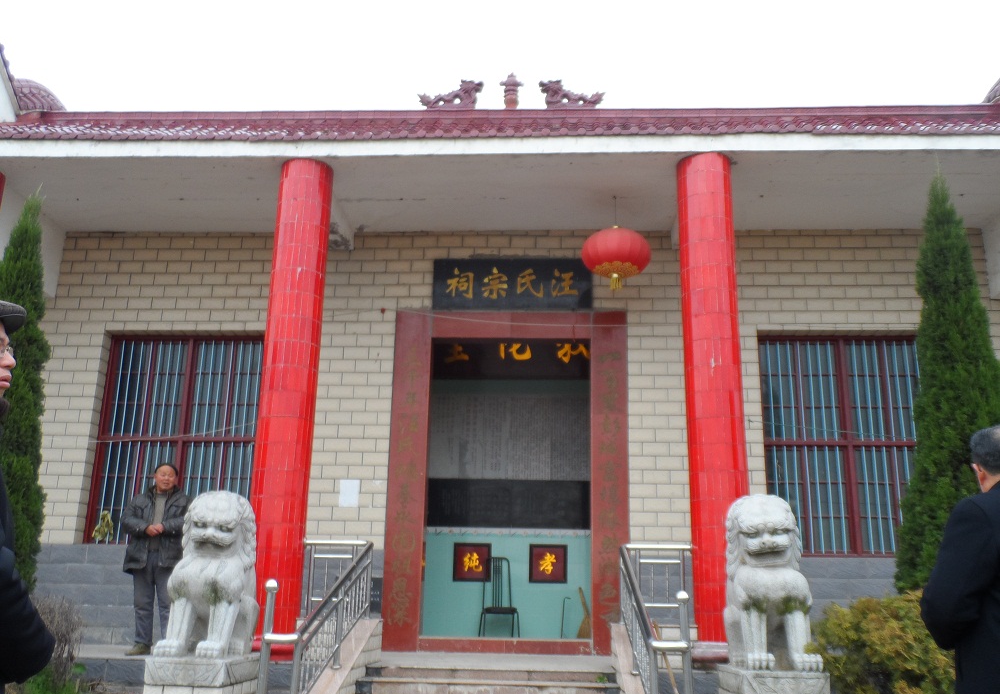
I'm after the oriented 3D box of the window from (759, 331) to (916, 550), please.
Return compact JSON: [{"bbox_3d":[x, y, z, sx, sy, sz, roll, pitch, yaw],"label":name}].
[{"bbox_3d":[3.765,1.042,9.939,1.827,2.397,0.120,0,-15,3],"label":"window"}]

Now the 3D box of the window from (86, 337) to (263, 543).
[{"bbox_3d":[-3.429,0.975,9.963,1.855,2.265,0.120,0,-14,3],"label":"window"}]

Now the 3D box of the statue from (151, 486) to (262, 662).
[{"bbox_3d":[-2.102,1.682,6.858,0.515,1.170,0.820,0,-15,3],"label":"statue"}]

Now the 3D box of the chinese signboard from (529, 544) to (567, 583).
[{"bbox_3d":[0.577,2.577,10.974,0.450,0.443,0.040,0,-15,3],"label":"chinese signboard"}]

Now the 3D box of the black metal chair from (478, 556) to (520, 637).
[{"bbox_3d":[0.020,2.903,10.539,0.450,1.012,0.470,0,-15,3],"label":"black metal chair"}]

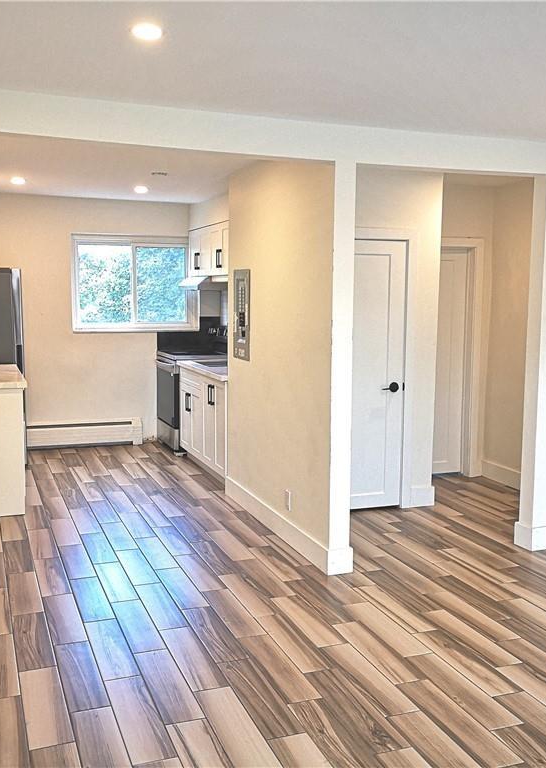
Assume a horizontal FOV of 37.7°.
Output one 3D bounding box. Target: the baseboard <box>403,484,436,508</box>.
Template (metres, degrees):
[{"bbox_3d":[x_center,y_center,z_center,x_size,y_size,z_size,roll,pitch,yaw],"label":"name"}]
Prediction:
[{"bbox_3d":[1.068,0.815,5.782,0.240,0.147,0.020,-2,7,-20],"label":"baseboard"}]

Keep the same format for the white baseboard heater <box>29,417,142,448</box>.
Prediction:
[{"bbox_3d":[-1.899,0.498,7.916,1.190,0.266,0.077,-2,7,-21],"label":"white baseboard heater"}]

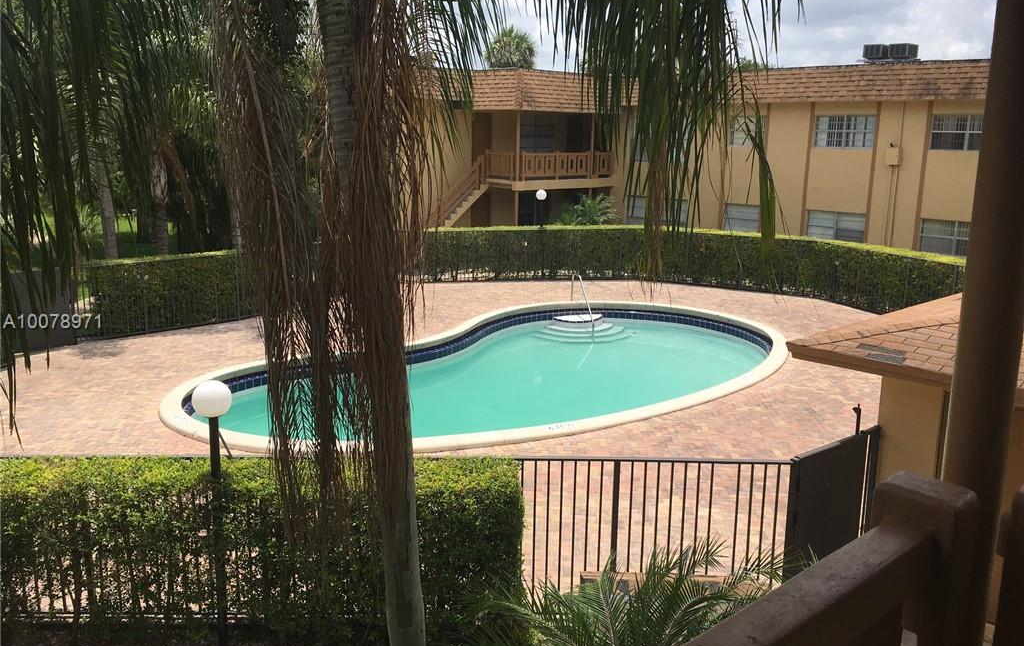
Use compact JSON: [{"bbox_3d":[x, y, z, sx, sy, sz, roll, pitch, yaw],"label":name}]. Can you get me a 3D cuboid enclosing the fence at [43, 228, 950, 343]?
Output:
[{"bbox_3d":[0.341,-1.190,21.513,19.000,1.530,7.900,0,13,-4],"label":"fence"}]

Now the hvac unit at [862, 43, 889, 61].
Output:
[{"bbox_3d":[12.051,-8.929,28.287,0.680,0.530,0.680,-9,16,-38],"label":"hvac unit"}]

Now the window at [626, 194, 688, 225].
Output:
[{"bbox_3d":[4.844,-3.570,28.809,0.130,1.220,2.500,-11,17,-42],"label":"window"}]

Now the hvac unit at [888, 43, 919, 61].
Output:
[{"bbox_3d":[12.660,-8.759,27.729,0.680,0.530,0.680,-9,16,-38],"label":"hvac unit"}]

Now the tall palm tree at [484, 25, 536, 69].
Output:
[{"bbox_3d":[-0.129,-11.605,48.641,3.100,10.100,3.100,1,12,0],"label":"tall palm tree"}]

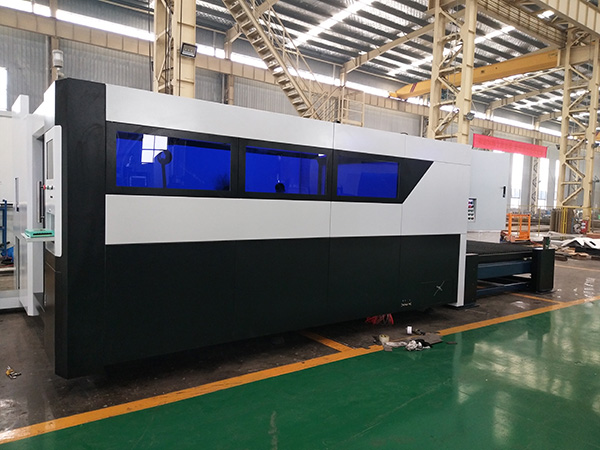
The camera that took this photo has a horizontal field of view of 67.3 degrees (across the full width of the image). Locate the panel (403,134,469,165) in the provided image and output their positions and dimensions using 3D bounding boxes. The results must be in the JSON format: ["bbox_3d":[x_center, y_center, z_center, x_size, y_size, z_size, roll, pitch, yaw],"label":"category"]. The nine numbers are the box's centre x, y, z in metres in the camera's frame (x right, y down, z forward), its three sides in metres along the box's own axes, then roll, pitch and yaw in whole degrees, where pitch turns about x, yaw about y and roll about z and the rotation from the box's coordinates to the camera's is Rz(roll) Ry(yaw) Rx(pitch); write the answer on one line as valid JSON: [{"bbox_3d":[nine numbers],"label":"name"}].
[{"bbox_3d":[1.978,-1.042,6.403,1.490,0.288,0.050,0,3,-36],"label":"panel"}]

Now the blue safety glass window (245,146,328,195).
[{"bbox_3d":[-0.134,-0.562,4.875,1.058,0.456,0.030,0,3,-36],"label":"blue safety glass window"}]

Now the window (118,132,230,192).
[{"bbox_3d":[-1.128,-0.559,4.141,1.070,0.460,0.030,0,3,-36],"label":"window"}]

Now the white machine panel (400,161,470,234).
[{"bbox_3d":[1.948,-0.371,6.423,1.508,1.040,0.050,0,3,-36],"label":"white machine panel"}]

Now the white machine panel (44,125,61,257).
[{"bbox_3d":[-2.147,-0.287,3.923,0.060,1.062,0.704,0,3,-36],"label":"white machine panel"}]

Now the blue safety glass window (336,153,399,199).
[{"bbox_3d":[0.848,-0.571,5.598,1.028,0.454,0.030,0,3,-36],"label":"blue safety glass window"}]

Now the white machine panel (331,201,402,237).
[{"bbox_3d":[0.843,-0.062,5.627,1.228,0.421,0.050,0,3,-36],"label":"white machine panel"}]

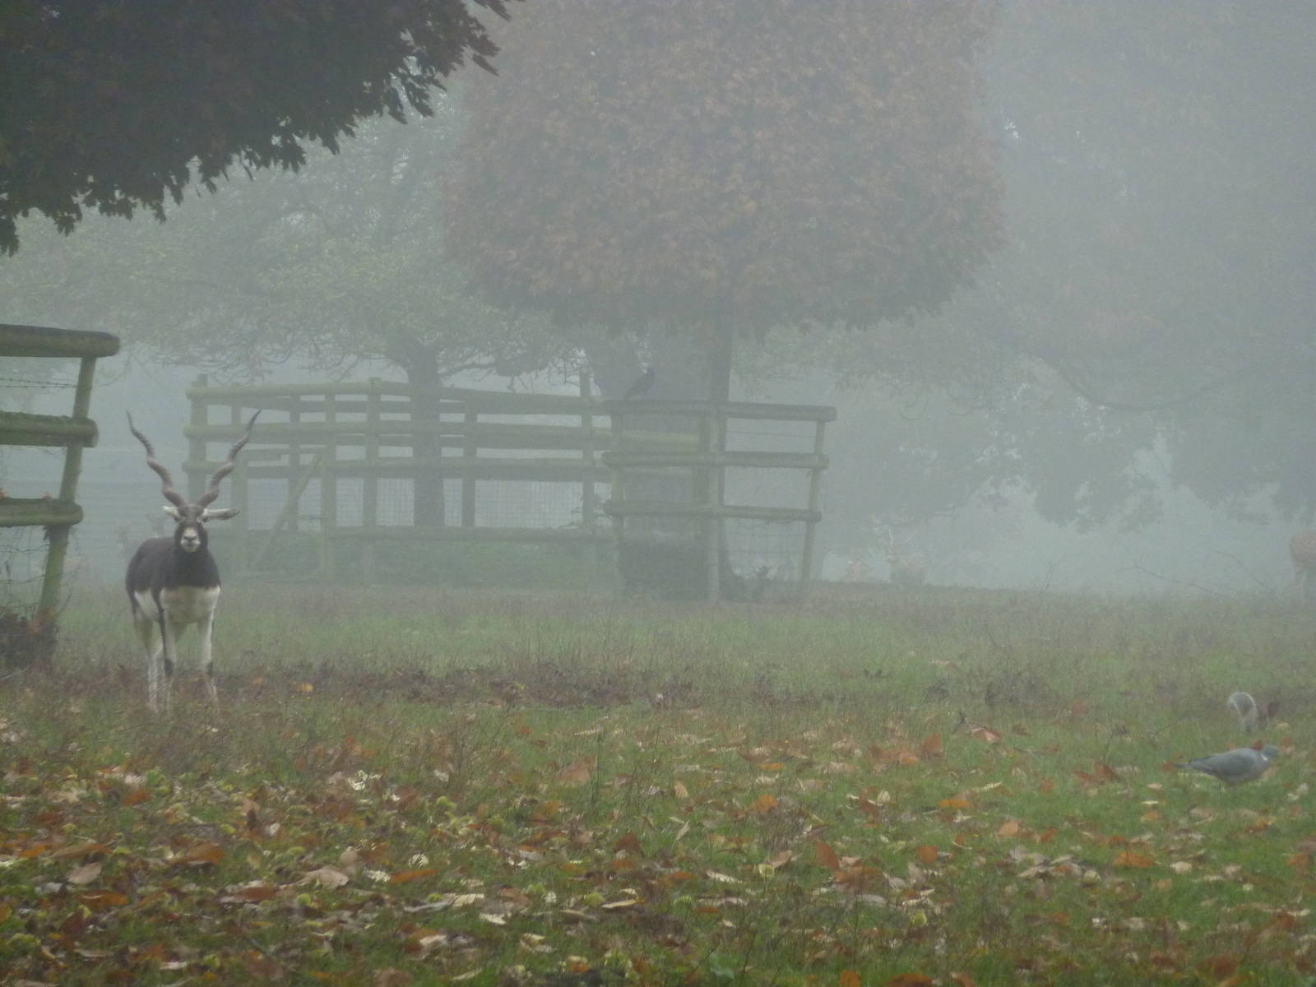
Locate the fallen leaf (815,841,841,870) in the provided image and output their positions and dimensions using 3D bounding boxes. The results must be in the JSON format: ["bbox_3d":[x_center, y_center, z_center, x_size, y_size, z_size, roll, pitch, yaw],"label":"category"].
[{"bbox_3d":[0.567,1.209,38.100,0.088,0.100,0.070,0,1,0],"label":"fallen leaf"}]

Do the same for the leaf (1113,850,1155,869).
[{"bbox_3d":[1.594,1.226,38.200,0.140,0.057,0.090,0,1,0],"label":"leaf"}]

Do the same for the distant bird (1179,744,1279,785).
[{"bbox_3d":[2.230,1.065,44.500,0.390,0.165,0.160,0,1,0],"label":"distant bird"}]

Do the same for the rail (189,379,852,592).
[{"bbox_3d":[-1.226,-0.059,93.500,5.350,1.800,2.500,0,1,0],"label":"rail"}]

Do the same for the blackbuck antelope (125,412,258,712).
[{"bbox_3d":[-2.187,0.321,52.000,0.570,1.380,1.000,0,1,-17],"label":"blackbuck antelope"}]

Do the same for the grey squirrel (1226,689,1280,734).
[{"bbox_3d":[2.587,0.950,49.600,0.230,0.190,0.110,0,1,6],"label":"grey squirrel"}]

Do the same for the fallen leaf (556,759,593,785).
[{"bbox_3d":[-0.332,1.106,45.200,0.149,0.100,0.090,0,1,0],"label":"fallen leaf"}]

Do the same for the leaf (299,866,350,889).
[{"bbox_3d":[-1.076,1.241,36.900,0.160,0.075,0.100,0,1,0],"label":"leaf"}]

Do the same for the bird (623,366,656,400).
[{"bbox_3d":[-0.144,-0.878,91.000,0.270,0.260,0.150,0,1,-6],"label":"bird"}]

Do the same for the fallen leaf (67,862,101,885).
[{"bbox_3d":[-1.868,1.236,37.100,0.115,0.070,0.090,0,1,0],"label":"fallen leaf"}]

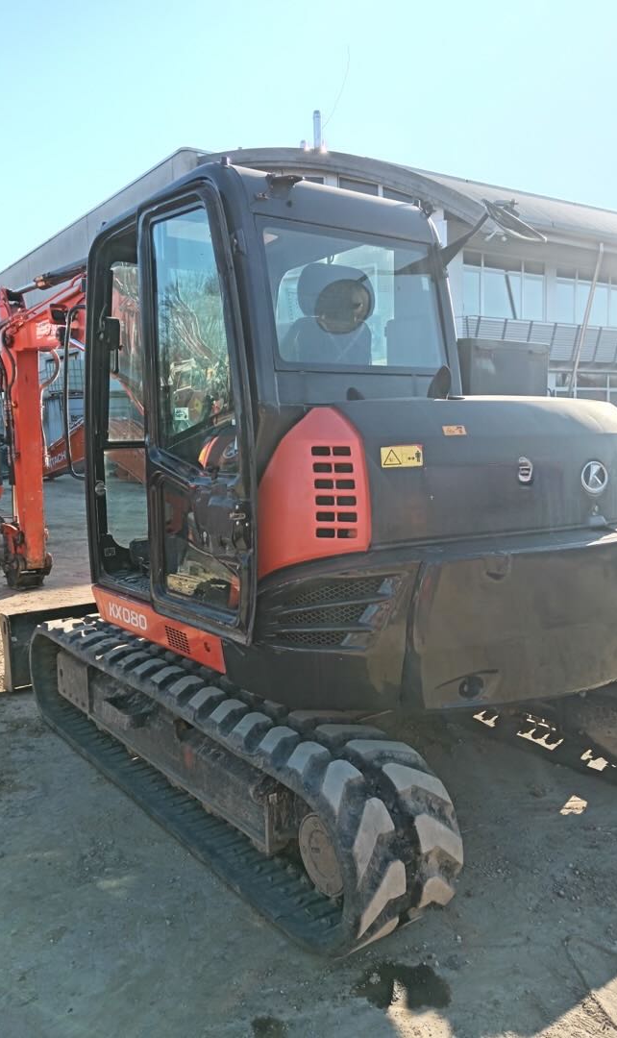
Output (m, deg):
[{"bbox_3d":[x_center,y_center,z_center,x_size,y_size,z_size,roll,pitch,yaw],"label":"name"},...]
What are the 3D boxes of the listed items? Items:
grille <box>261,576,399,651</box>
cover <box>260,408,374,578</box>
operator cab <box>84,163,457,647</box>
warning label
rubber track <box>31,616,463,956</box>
[{"bbox_3d":[0.063,0.307,2.587,0.440,0.230,0.090,0,8,7],"label":"grille"},{"bbox_3d":[0.018,-0.078,2.598,0.450,0.560,0.190,0,8,11],"label":"cover"},{"bbox_3d":[-0.245,-0.478,3.509,1.030,1.650,1.560,-8,10,-37],"label":"operator cab"},{"bbox_3d":[0.290,-0.195,2.534,0.140,0.075,0.006,-4,2,-19],"label":"warning label"},{"bbox_3d":[-0.533,0.924,3.576,0.450,0.630,2.870,-7,10,-36],"label":"rubber track"}]

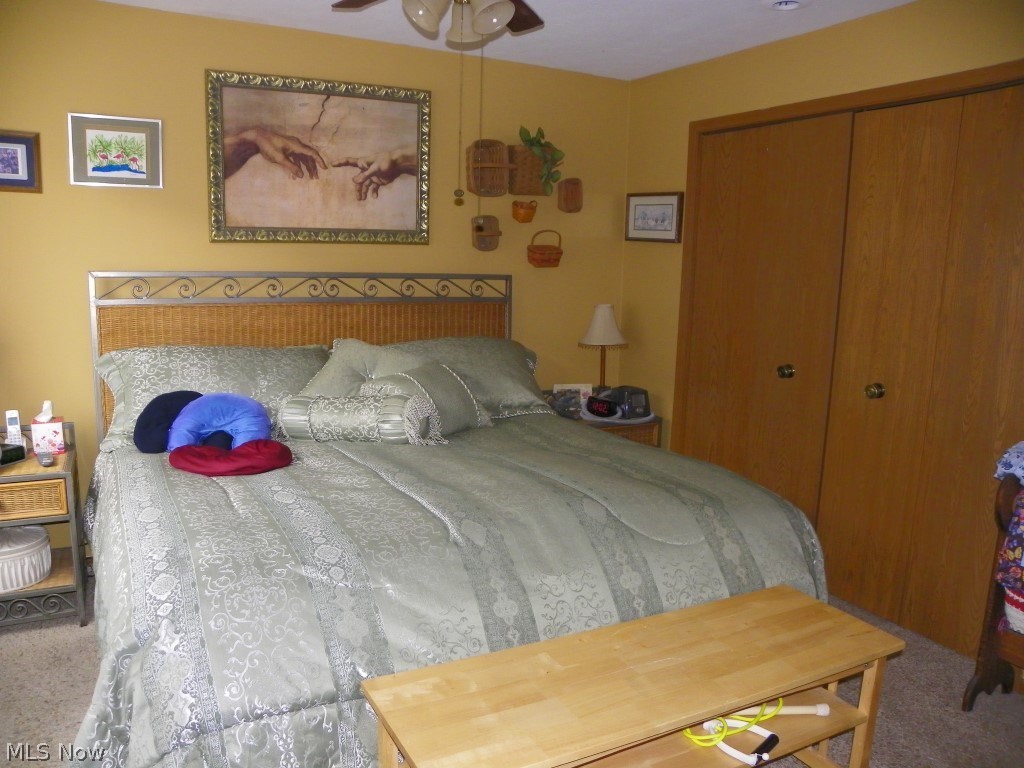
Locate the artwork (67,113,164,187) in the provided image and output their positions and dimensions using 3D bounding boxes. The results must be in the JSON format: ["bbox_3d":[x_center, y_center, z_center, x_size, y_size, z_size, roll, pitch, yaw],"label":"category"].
[{"bbox_3d":[-1.609,-0.944,3.139,0.340,0.275,0.020,-5,12,-30],"label":"artwork"}]

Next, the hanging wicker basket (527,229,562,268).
[{"bbox_3d":[0.181,-0.719,4.103,0.165,0.200,0.110,-4,11,-29],"label":"hanging wicker basket"}]

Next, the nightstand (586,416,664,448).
[{"bbox_3d":[0.426,0.404,4.180,0.510,0.700,0.510,-4,11,-29],"label":"nightstand"}]

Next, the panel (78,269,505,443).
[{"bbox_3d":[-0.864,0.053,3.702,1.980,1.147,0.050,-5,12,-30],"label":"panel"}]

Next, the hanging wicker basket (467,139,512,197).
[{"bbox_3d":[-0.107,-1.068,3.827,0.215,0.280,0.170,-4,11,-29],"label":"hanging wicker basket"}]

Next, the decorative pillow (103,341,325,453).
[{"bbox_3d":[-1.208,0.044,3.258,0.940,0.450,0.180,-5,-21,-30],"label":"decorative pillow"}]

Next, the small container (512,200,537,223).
[{"bbox_3d":[0.066,-0.914,4.079,0.125,0.110,0.090,-5,12,-30],"label":"small container"}]

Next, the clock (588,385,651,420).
[{"bbox_3d":[0.562,0.096,4.138,0.300,0.150,0.200,0,10,-5],"label":"clock"}]

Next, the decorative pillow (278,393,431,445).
[{"bbox_3d":[-0.606,0.147,3.095,0.560,0.195,0.195,2,10,5],"label":"decorative pillow"}]

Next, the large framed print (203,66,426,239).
[{"bbox_3d":[-0.838,-1.000,3.498,1.020,0.710,0.045,-4,11,-29],"label":"large framed print"}]

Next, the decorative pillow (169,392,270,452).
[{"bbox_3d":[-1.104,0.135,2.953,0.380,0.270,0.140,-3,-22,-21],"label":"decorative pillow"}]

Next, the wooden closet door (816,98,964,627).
[{"bbox_3d":[1.504,-0.065,3.127,0.040,2.045,0.450,-5,12,-30],"label":"wooden closet door"}]

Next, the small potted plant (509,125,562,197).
[{"bbox_3d":[0.137,-1.164,4.038,0.290,0.325,0.160,-5,12,-30],"label":"small potted plant"}]

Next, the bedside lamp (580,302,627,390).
[{"bbox_3d":[0.493,-0.148,4.158,0.275,0.570,0.275,1,10,0],"label":"bedside lamp"}]

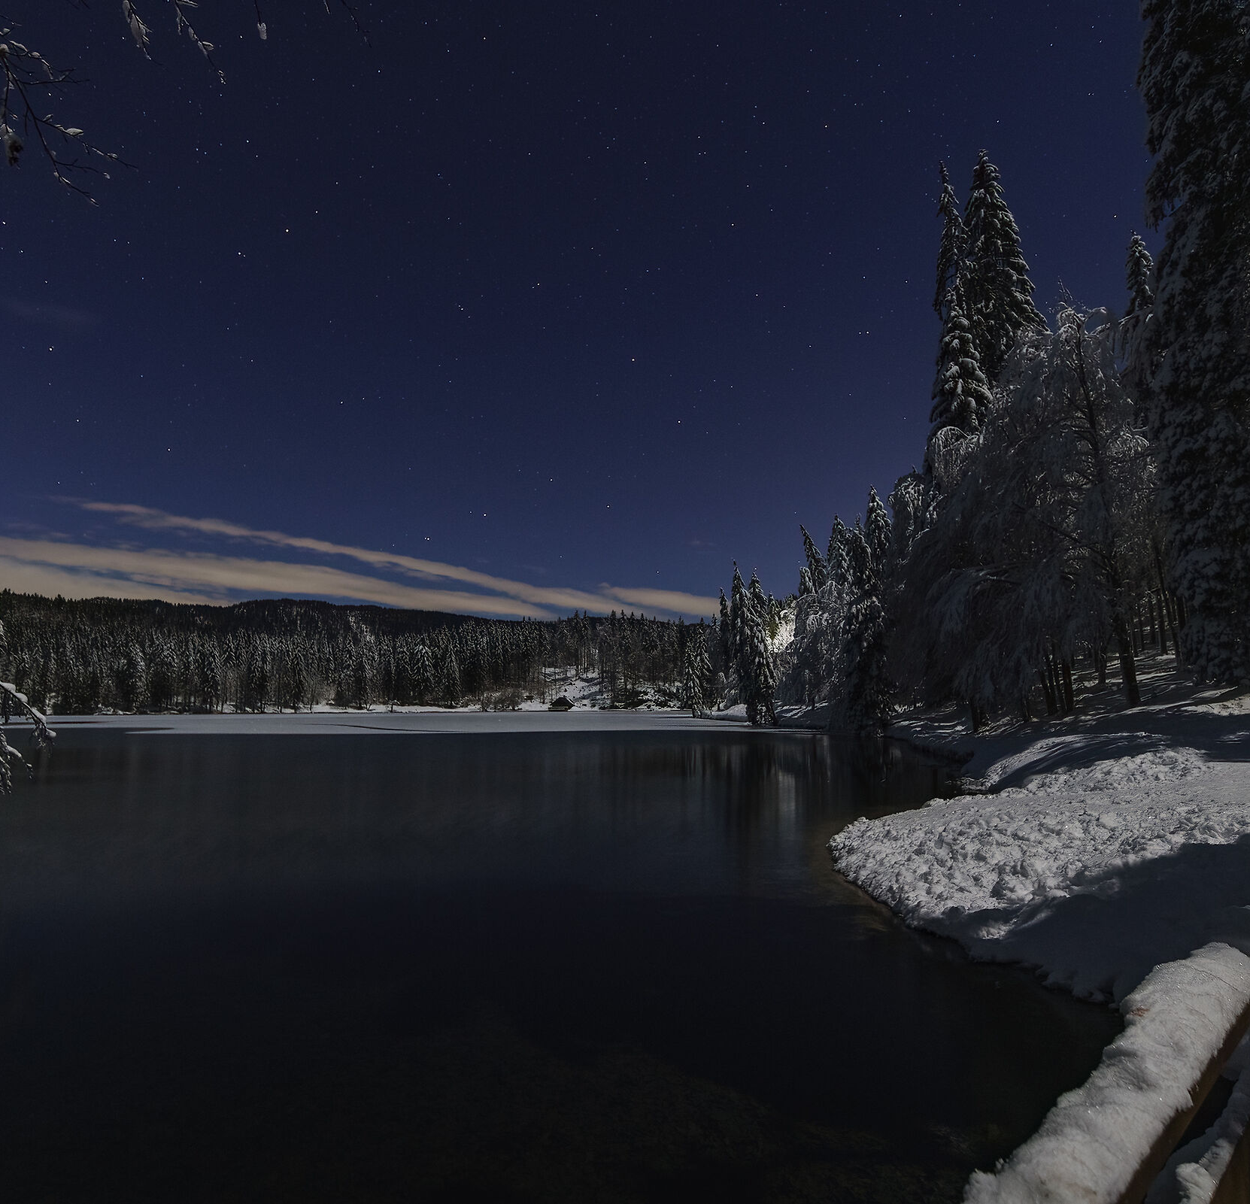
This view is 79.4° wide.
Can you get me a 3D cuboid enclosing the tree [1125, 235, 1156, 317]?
[{"bbox_3d":[33.430,-10.600,47.850,5.000,27.580,5.000,0,-8,0],"label":"tree"}]

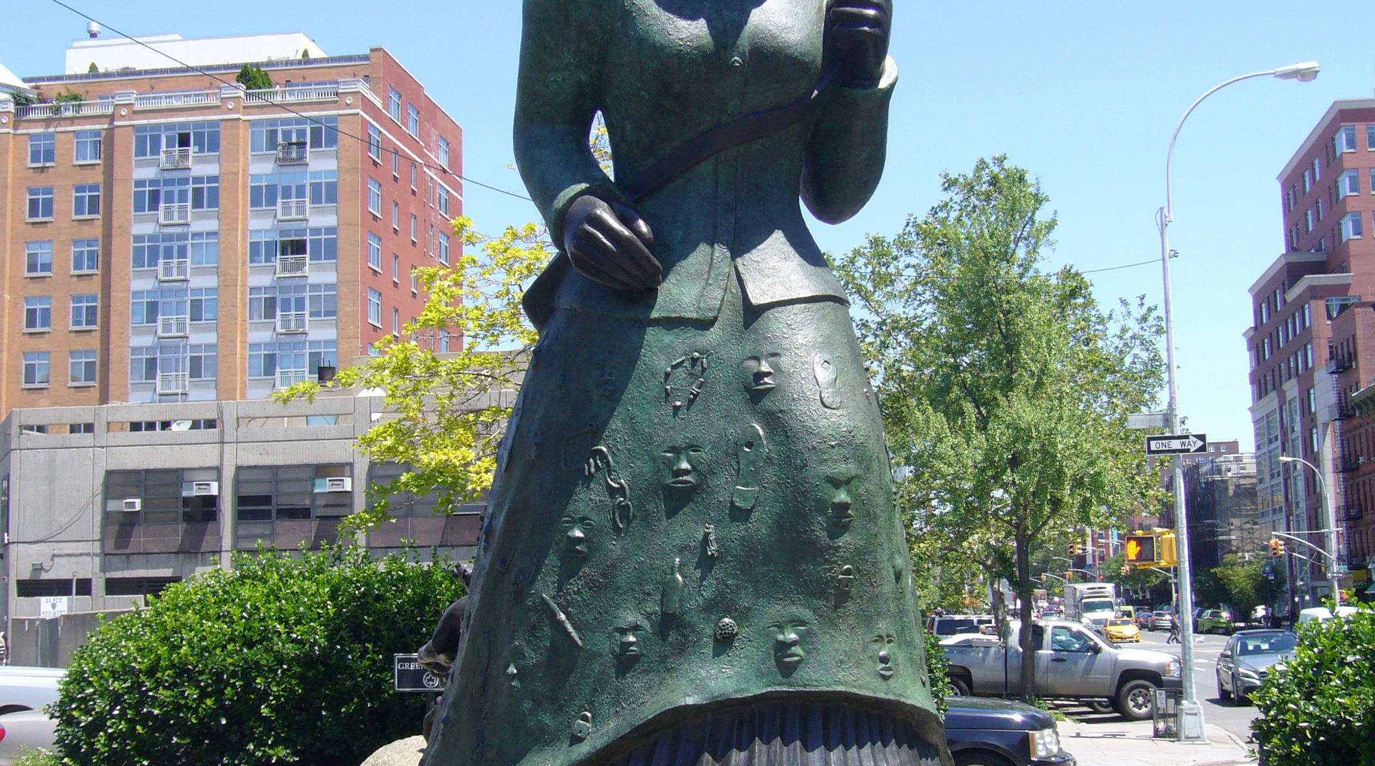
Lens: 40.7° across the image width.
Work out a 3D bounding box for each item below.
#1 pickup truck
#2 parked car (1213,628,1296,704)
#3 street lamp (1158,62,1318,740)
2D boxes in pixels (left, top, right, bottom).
[{"bbox_3d":[6.909,5.755,37.143,5.850,1.930,2.030,-2,-7,7],"label":"pickup truck"},{"bbox_3d":[13.132,6.419,42.038,1.850,1.540,4.750,-2,-7,9],"label":"parked car"},{"bbox_3d":[8.447,0.192,27.891,2.720,10.150,0.450,-2,-7,8],"label":"street lamp"}]

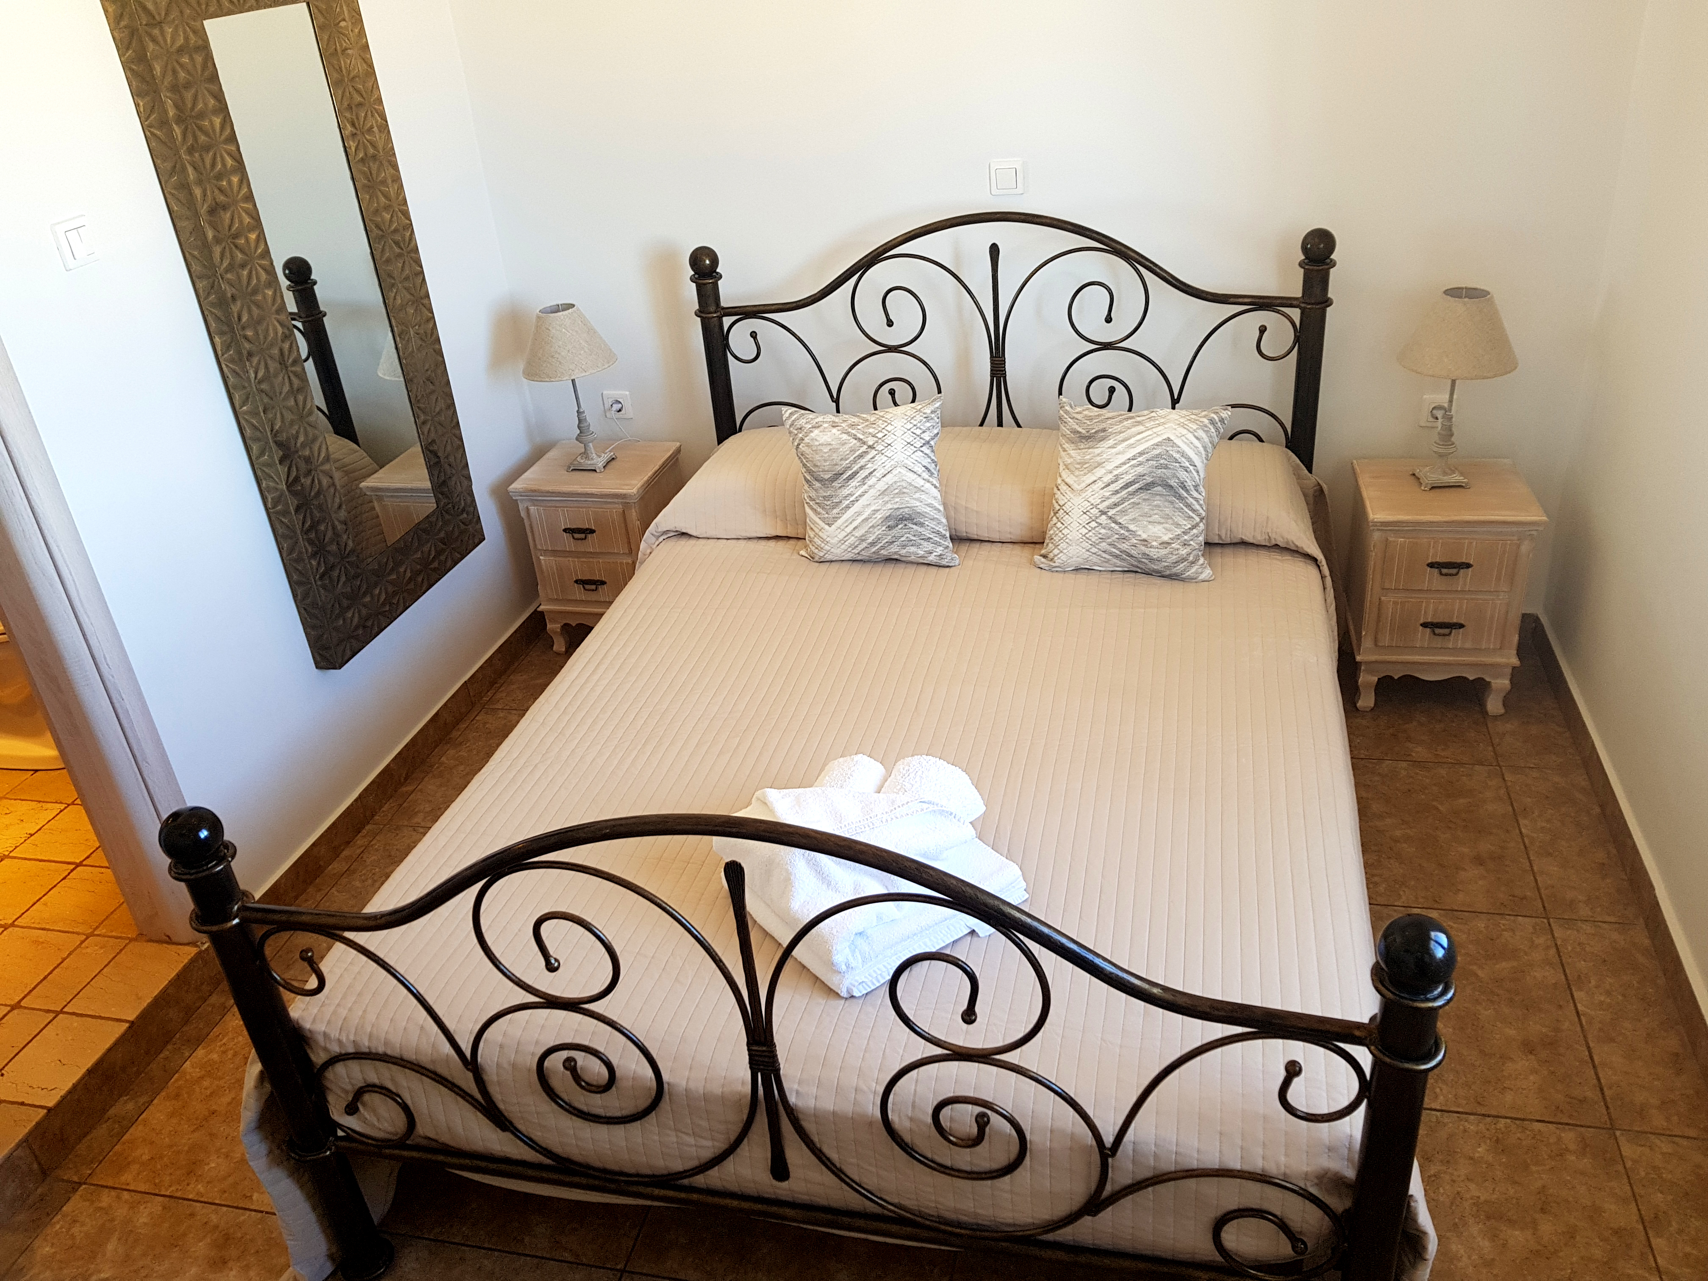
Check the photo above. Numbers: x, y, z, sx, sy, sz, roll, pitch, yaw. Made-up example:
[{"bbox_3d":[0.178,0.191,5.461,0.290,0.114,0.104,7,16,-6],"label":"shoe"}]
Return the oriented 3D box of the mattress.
[{"bbox_3d":[0.145,0.169,2.532,1.490,0.250,1.970,3,31,14],"label":"mattress"}]

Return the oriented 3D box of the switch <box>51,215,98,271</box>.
[{"bbox_3d":[-1.371,-0.700,2.260,0.012,0.080,0.080,2,30,14],"label":"switch"}]

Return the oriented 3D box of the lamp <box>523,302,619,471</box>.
[{"bbox_3d":[-0.760,-0.689,3.504,0.255,0.442,0.255,2,30,14],"label":"lamp"}]

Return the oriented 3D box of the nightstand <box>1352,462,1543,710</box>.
[{"bbox_3d":[1.398,-0.127,3.116,0.367,0.520,0.346,2,30,13],"label":"nightstand"}]

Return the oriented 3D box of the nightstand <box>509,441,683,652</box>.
[{"bbox_3d":[-0.698,-0.263,3.719,0.367,0.520,0.346,3,31,15],"label":"nightstand"}]

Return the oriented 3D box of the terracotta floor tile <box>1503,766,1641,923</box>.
[{"bbox_3d":[1.487,0.418,2.680,0.170,0.010,0.500,2,30,14],"label":"terracotta floor tile"}]

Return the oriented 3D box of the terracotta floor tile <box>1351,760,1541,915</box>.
[{"bbox_3d":[1.164,0.405,2.758,0.500,0.010,0.500,2,30,14],"label":"terracotta floor tile"}]

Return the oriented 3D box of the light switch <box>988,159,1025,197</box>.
[{"bbox_3d":[0.370,-1.121,3.108,0.082,0.082,0.012,4,31,16],"label":"light switch"}]

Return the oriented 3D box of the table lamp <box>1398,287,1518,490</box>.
[{"bbox_3d":[1.369,-0.574,2.931,0.252,0.442,0.252,2,30,14],"label":"table lamp"}]

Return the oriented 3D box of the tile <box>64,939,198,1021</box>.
[{"bbox_3d":[-1.417,0.667,2.517,0.165,0.010,0.200,2,30,14],"label":"tile"}]

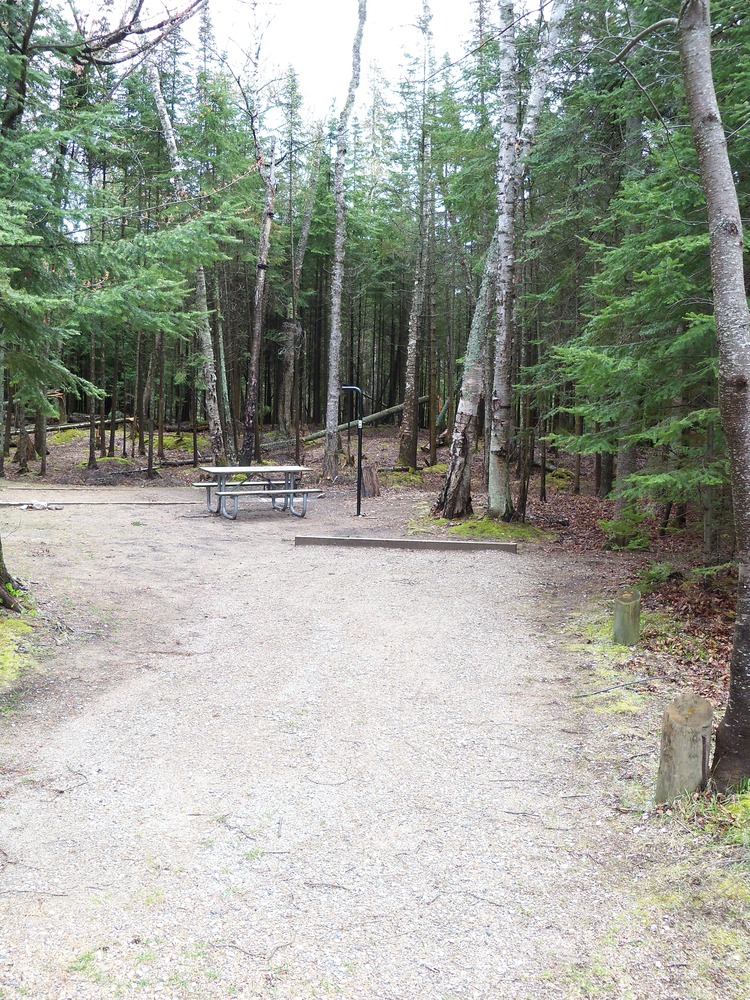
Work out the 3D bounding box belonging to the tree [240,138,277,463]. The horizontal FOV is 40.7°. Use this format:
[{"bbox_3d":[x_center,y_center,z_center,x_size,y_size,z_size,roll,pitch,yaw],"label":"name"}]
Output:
[{"bbox_3d":[-2.669,-4.374,23.114,0.720,7.361,0.600,1,6,-7],"label":"tree"}]

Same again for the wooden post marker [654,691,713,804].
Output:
[{"bbox_3d":[1.305,1.041,4.279,0.208,0.397,0.220,3,6,17],"label":"wooden post marker"}]

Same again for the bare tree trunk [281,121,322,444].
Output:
[{"bbox_3d":[-2.268,-6.650,31.493,1.193,9.657,0.700,1,6,-4],"label":"bare tree trunk"}]

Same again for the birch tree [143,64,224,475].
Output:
[{"bbox_3d":[-4.350,-5.199,23.023,1.718,9.084,0.900,0,6,-11],"label":"birch tree"}]

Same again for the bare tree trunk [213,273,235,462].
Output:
[{"bbox_3d":[-3.637,-3.101,24.260,0.480,4.569,0.400,0,6,-9],"label":"bare tree trunk"}]

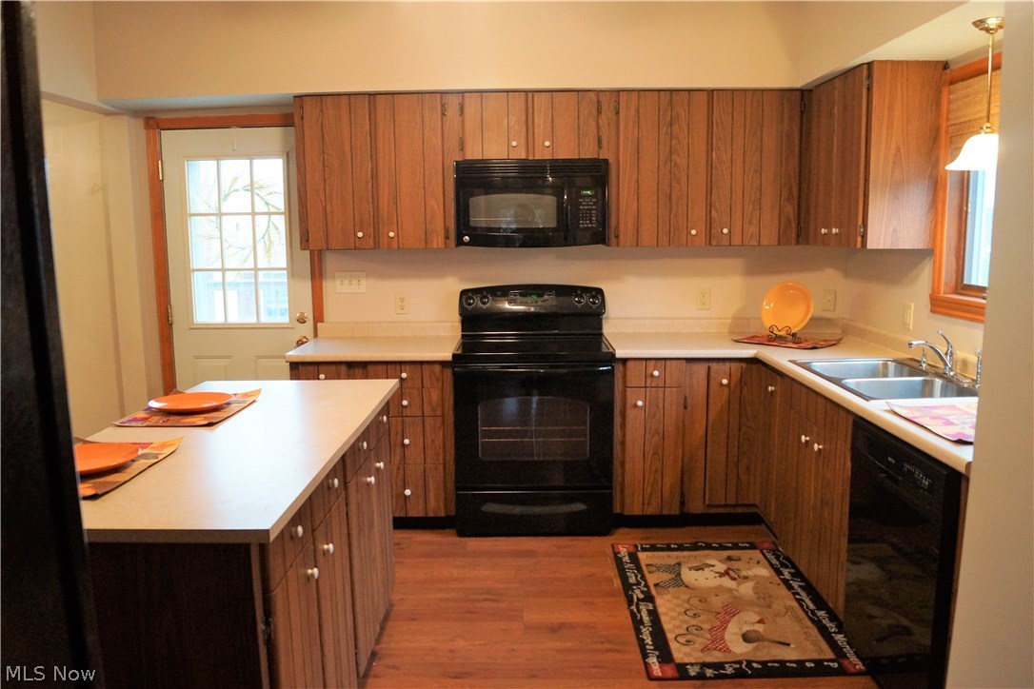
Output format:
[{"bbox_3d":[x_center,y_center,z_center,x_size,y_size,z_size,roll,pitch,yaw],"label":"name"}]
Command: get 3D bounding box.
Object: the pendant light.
[{"bbox_3d":[1.570,-0.831,2.594,0.250,0.483,0.250,0,9,0],"label":"pendant light"}]

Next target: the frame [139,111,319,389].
[{"bbox_3d":[-1.512,-0.181,4.313,0.907,2.105,0.110,0,9,0],"label":"frame"}]

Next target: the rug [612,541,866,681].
[{"bbox_3d":[0.828,1.030,3.157,0.754,0.012,1.128,0,9,0],"label":"rug"}]

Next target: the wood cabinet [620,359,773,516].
[{"bbox_3d":[0.860,0.433,4.045,0.775,0.828,0.599,0,9,0],"label":"wood cabinet"}]

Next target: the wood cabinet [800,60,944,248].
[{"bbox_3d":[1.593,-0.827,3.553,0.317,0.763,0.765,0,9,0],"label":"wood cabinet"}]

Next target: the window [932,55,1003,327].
[{"bbox_3d":[1.782,-0.554,2.751,0.110,0.990,0.950,0,9,0],"label":"window"}]

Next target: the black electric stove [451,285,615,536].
[{"bbox_3d":[0.084,0.312,3.993,0.758,1.197,0.645,0,9,0],"label":"black electric stove"}]

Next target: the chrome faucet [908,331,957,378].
[{"bbox_3d":[1.623,0.036,3.018,0.205,0.178,0.070,-1,9,-5],"label":"chrome faucet"}]

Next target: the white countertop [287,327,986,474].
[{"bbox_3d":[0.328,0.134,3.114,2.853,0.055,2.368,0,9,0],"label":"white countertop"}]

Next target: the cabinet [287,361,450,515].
[{"bbox_3d":[-0.685,0.445,4.058,0.775,0.828,0.599,0,9,0],"label":"cabinet"}]

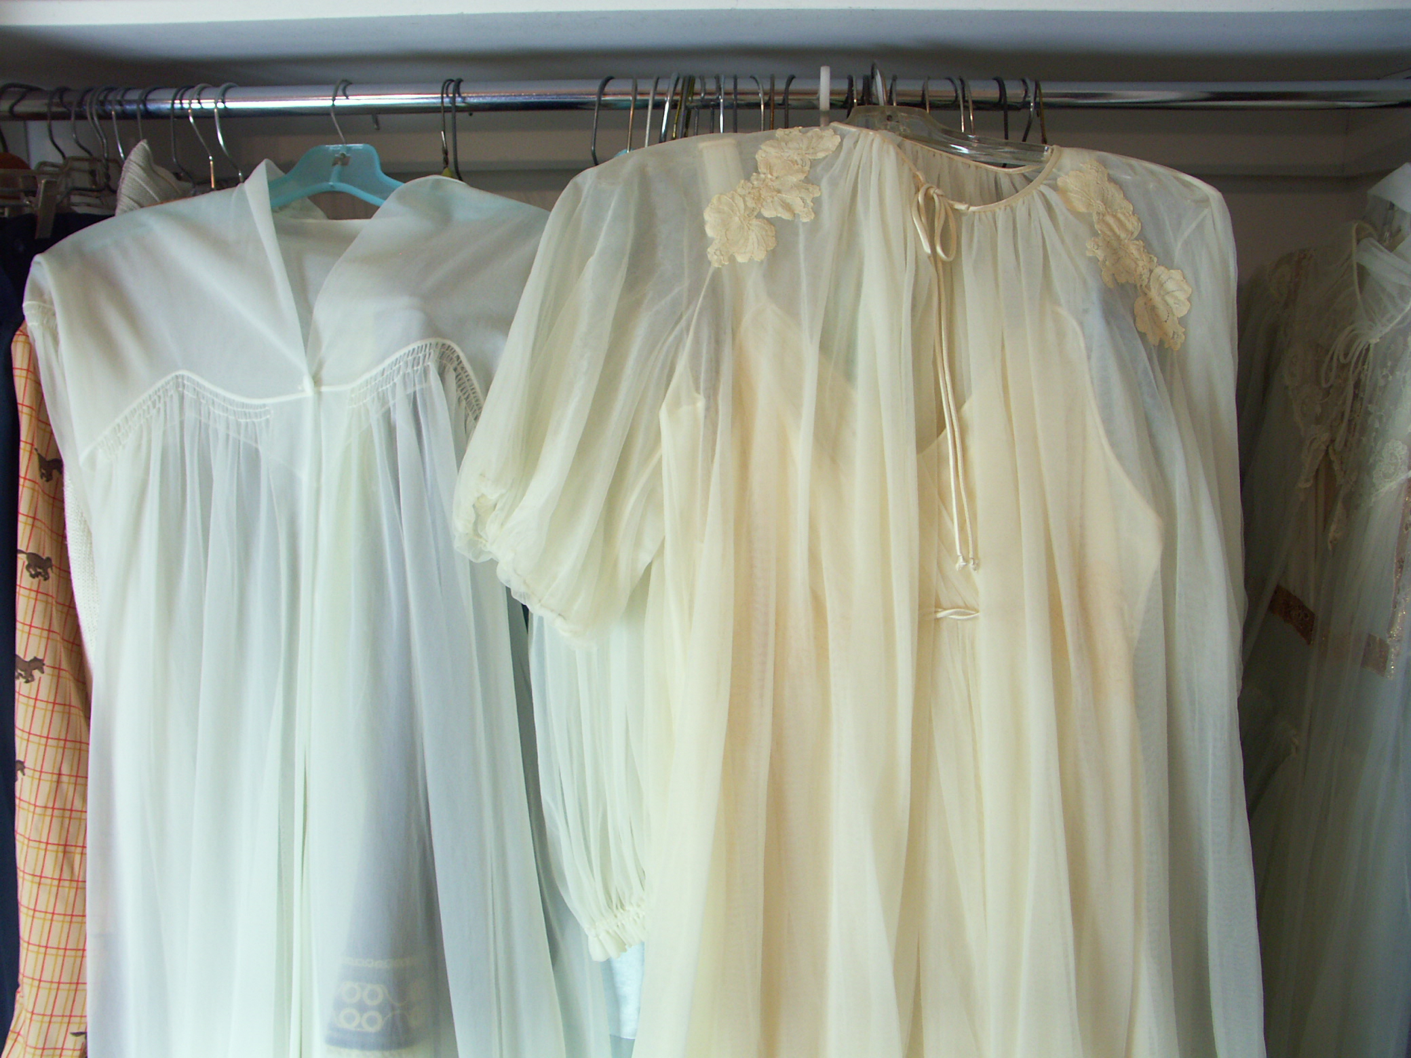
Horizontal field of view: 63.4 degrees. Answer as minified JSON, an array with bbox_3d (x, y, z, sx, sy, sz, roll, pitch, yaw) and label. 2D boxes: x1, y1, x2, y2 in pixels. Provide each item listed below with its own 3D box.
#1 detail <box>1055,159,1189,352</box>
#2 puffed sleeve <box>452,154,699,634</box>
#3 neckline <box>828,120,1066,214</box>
[{"bbox_3d":[0.315,-0.204,0.865,0.093,0.146,0.045,0,10,0],"label":"detail"},{"bbox_3d":[-0.099,-0.106,0.930,0.180,0.378,0.130,2,11,9],"label":"puffed sleeve"},{"bbox_3d":[0.185,-0.280,0.890,0.175,0.066,0.090,2,11,9],"label":"neckline"}]

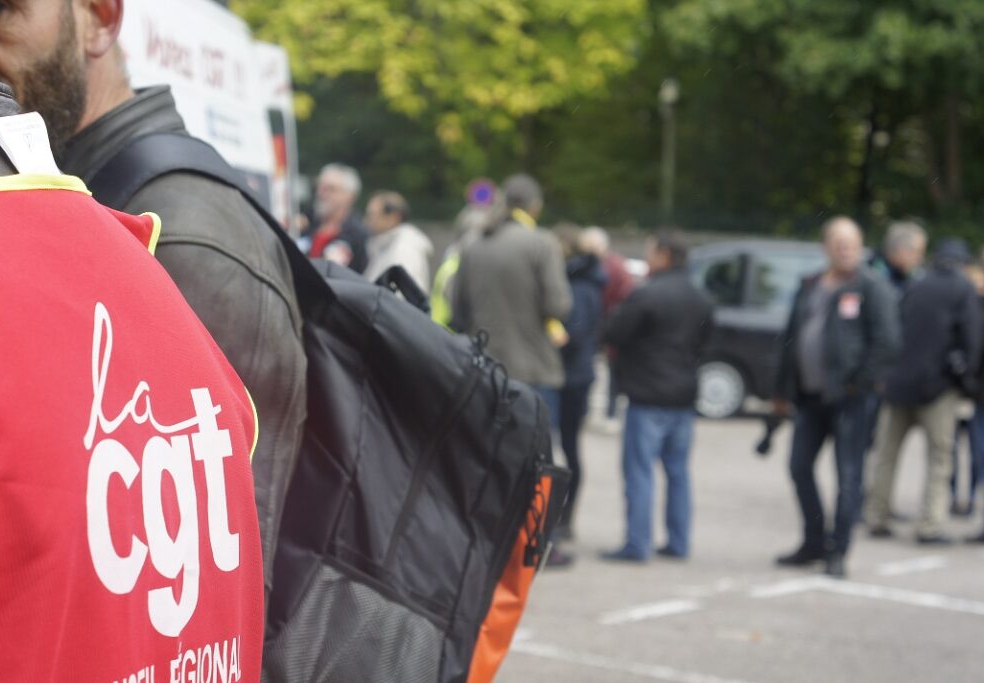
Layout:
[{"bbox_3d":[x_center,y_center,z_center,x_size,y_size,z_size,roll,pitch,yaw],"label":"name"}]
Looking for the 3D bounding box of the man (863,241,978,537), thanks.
[{"bbox_3d":[2.380,0.280,11.800,0.580,1.670,0.480,2,3,30],"label":"man"}]

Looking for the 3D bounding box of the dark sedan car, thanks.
[{"bbox_3d":[3.170,-0.100,18.300,4.200,1.500,1.750,1,3,2],"label":"dark sedan car"}]

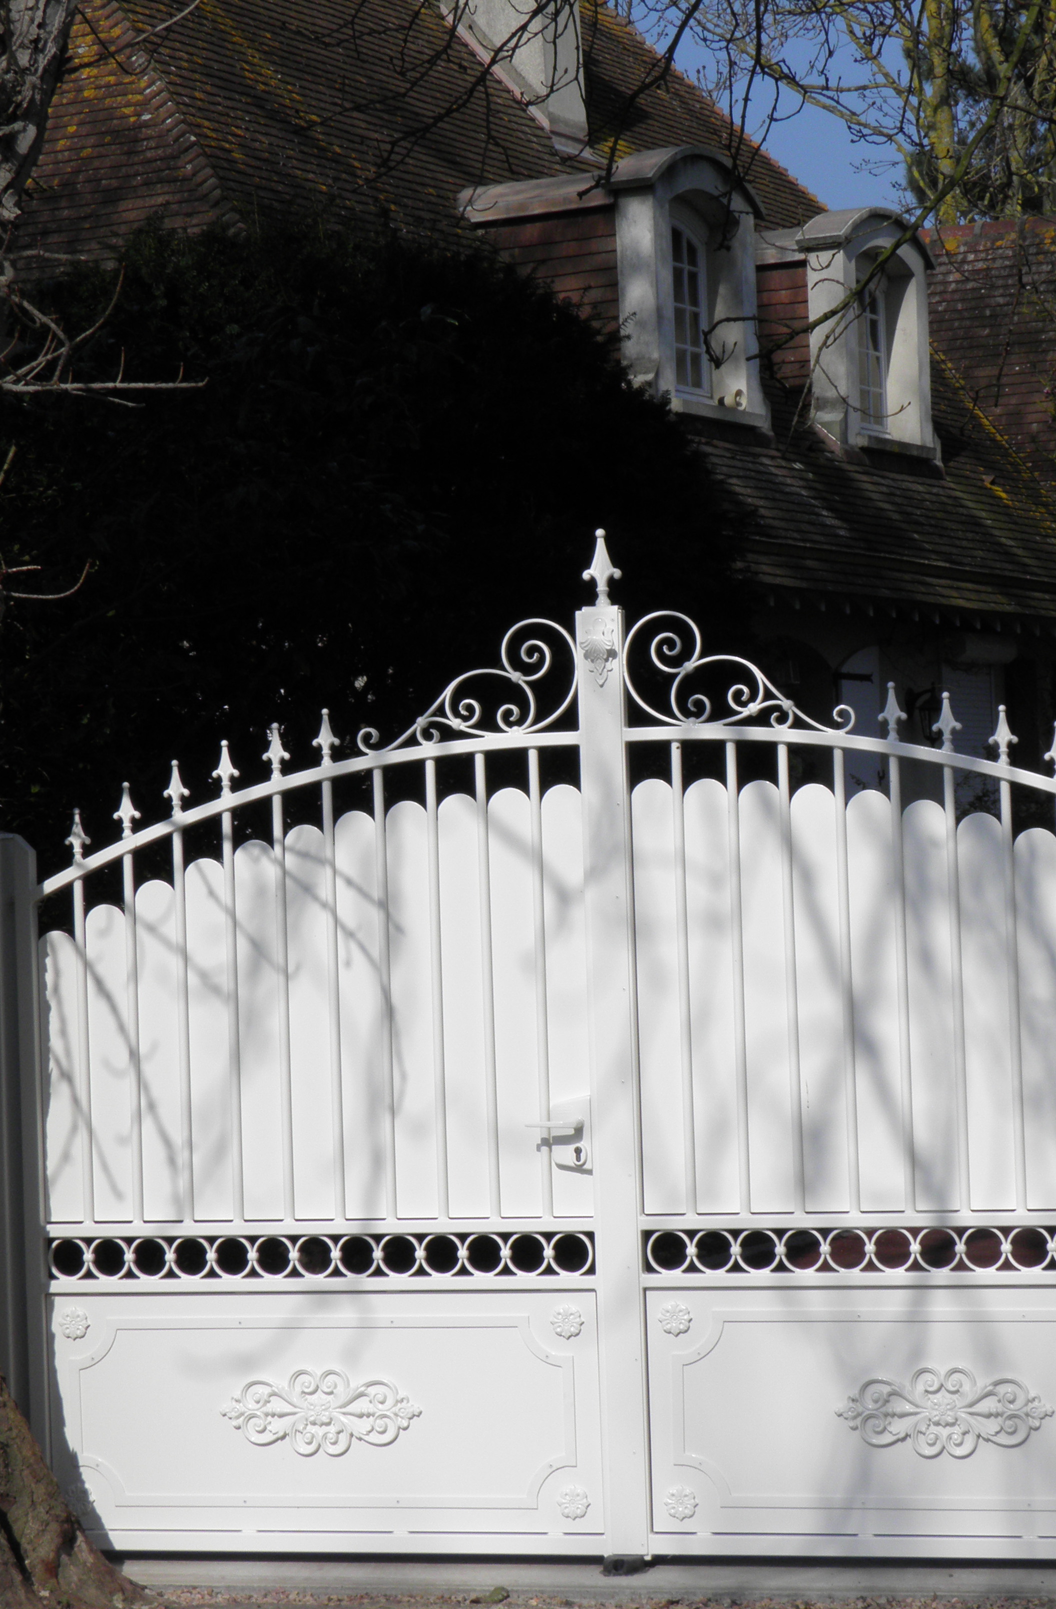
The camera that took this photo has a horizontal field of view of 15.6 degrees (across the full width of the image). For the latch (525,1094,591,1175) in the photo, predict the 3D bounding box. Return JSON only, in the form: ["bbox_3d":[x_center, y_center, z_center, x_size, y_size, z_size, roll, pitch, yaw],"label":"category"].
[{"bbox_3d":[0.078,0.764,8.934,0.142,0.175,0.065,-2,-2,14],"label":"latch"}]

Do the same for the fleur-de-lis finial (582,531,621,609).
[{"bbox_3d":[0.173,-0.551,8.980,0.093,0.180,0.036,-2,-2,14],"label":"fleur-de-lis finial"}]

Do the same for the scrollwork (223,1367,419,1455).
[{"bbox_3d":[-0.487,1.439,9.089,0.493,0.204,0.020,-2,-2,14],"label":"scrollwork"}]

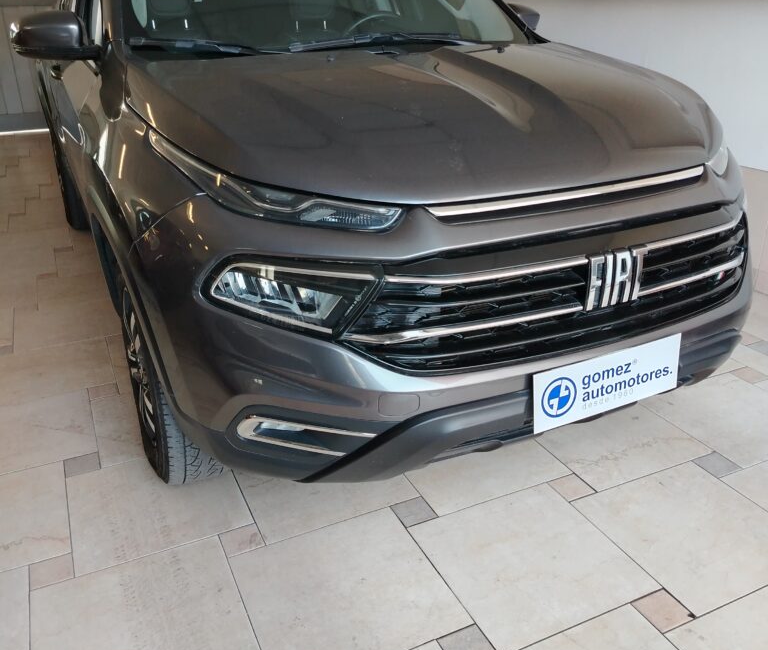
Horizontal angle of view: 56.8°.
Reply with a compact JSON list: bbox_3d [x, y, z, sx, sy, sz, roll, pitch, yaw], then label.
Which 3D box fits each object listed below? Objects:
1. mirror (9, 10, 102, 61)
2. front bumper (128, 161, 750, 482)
[{"bbox_3d":[-1.048,-0.923,2.251,0.245,0.155,0.190,-12,26,-23],"label":"mirror"},{"bbox_3d":[0.377,-0.055,1.729,1.780,0.690,0.550,-12,26,-23],"label":"front bumper"}]

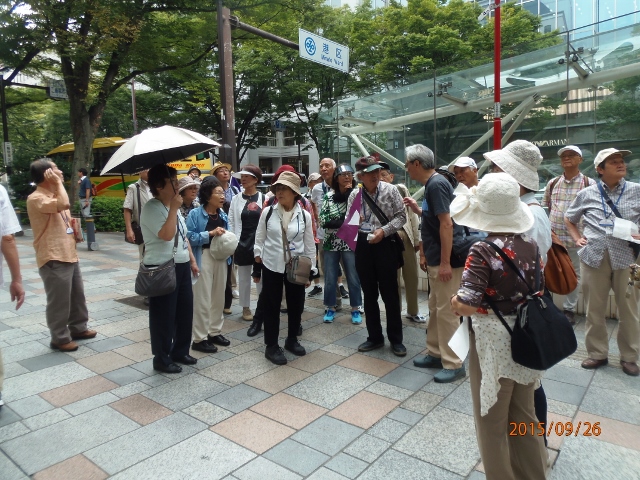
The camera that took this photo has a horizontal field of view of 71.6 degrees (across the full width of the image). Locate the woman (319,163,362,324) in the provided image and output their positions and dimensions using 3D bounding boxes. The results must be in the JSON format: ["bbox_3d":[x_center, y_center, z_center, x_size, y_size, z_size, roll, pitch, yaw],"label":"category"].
[{"bbox_3d":[0.212,0.020,4.580,0.500,1.620,0.360,-1,6,-5],"label":"woman"}]

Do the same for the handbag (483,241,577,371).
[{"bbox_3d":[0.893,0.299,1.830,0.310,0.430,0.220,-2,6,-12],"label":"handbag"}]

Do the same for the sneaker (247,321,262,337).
[{"bbox_3d":[-0.616,0.847,4.270,0.100,0.120,0.260,2,6,27],"label":"sneaker"}]

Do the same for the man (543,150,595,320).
[{"bbox_3d":[2.475,-0.053,4.420,0.510,1.730,0.320,1,6,23],"label":"man"}]

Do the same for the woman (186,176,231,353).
[{"bbox_3d":[-0.990,0.196,3.898,0.360,1.510,0.440,4,7,41],"label":"woman"}]

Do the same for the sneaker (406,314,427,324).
[{"bbox_3d":[1.005,0.823,4.620,0.270,0.110,0.100,3,7,37],"label":"sneaker"}]

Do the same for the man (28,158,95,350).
[{"bbox_3d":[-2.356,0.116,4.039,0.470,1.680,0.480,-2,6,-11],"label":"man"}]

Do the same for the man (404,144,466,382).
[{"bbox_3d":[0.843,0.157,3.260,0.440,1.660,0.490,-1,6,-3],"label":"man"}]

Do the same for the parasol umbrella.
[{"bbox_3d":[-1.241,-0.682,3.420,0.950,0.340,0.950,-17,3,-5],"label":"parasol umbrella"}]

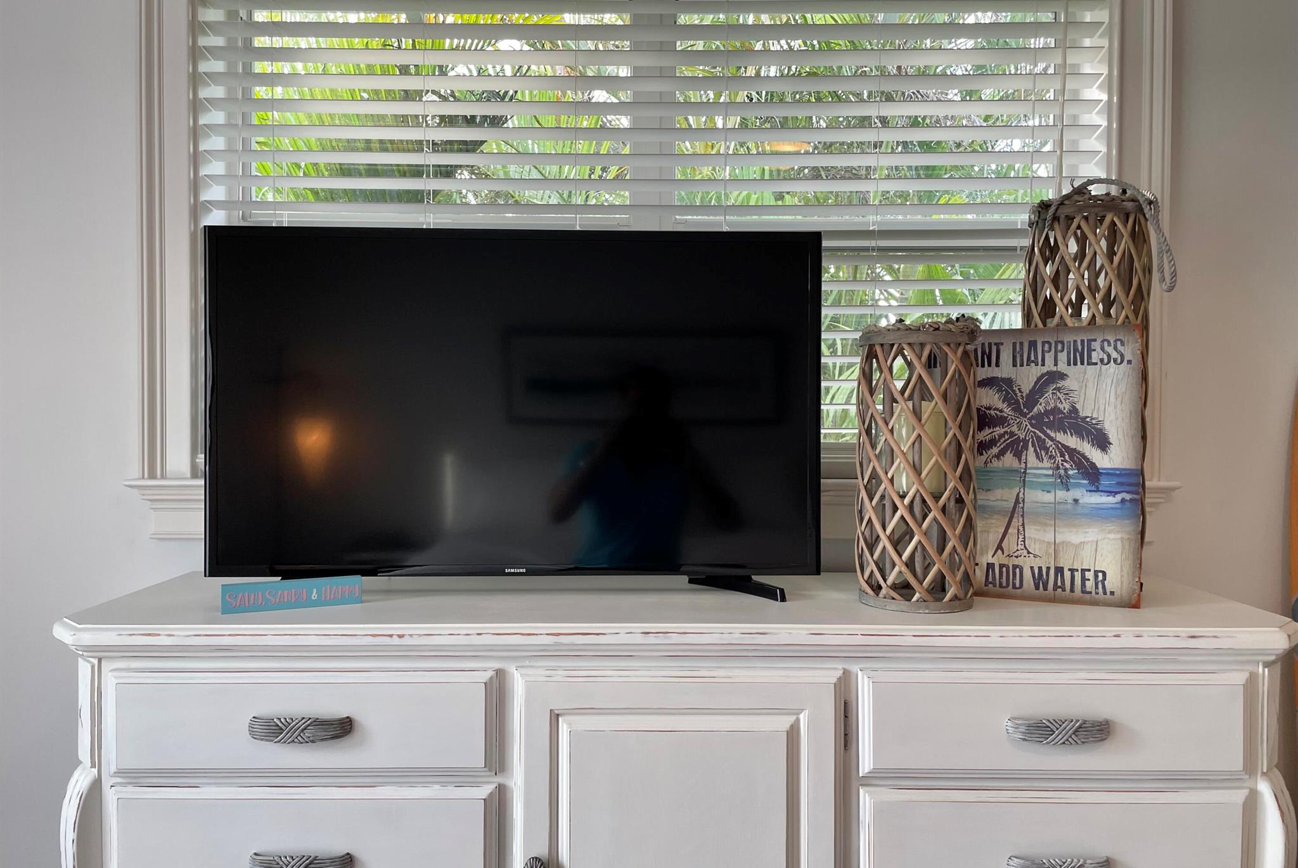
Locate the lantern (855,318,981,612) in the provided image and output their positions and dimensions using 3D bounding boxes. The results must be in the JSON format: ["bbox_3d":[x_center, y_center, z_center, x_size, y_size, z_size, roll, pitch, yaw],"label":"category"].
[{"bbox_3d":[0.386,0.044,1.395,0.178,0.395,0.175,0,1,0],"label":"lantern"}]

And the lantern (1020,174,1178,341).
[{"bbox_3d":[0.676,-0.060,1.489,0.210,0.600,0.200,0,1,0],"label":"lantern"}]

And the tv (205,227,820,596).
[{"bbox_3d":[-0.201,-0.036,1.490,0.930,0.546,0.185,0,1,-2],"label":"tv"}]

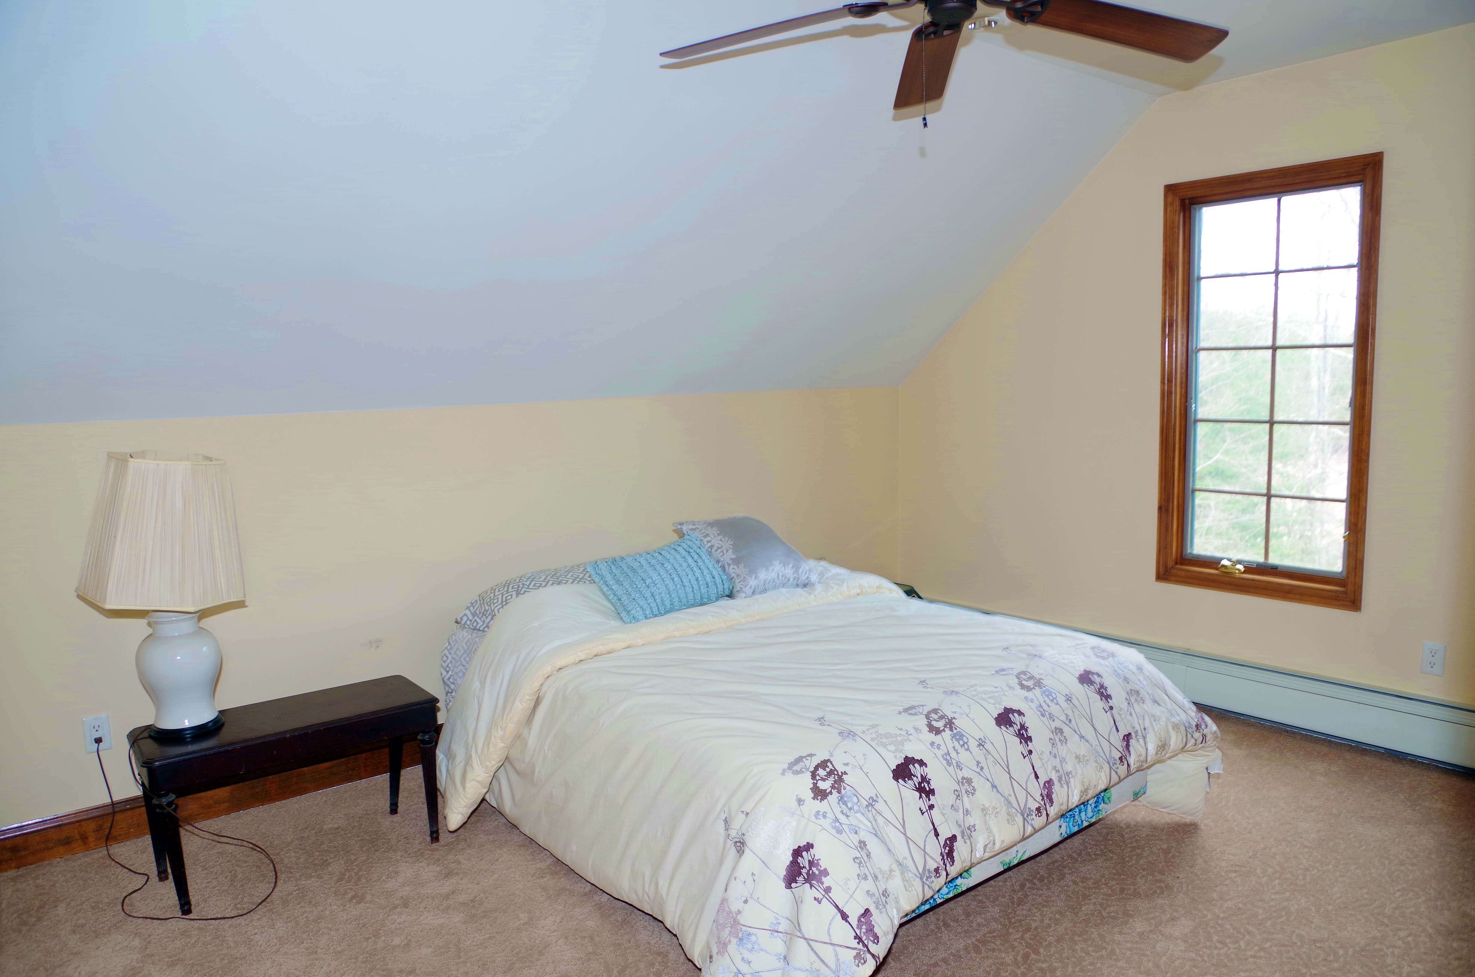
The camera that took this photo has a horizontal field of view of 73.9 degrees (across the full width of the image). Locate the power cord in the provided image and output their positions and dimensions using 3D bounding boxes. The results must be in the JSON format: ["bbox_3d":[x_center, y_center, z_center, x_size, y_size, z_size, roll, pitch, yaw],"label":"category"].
[{"bbox_3d":[-1.663,0.935,2.968,0.410,0.480,0.740,-7,8,-38],"label":"power cord"}]

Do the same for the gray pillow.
[{"bbox_3d":[0.040,0.263,3.997,0.460,0.140,0.440,-5,43,-44],"label":"gray pillow"}]

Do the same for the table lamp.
[{"bbox_3d":[-1.645,0.311,2.853,0.420,0.810,0.385,-4,7,-21],"label":"table lamp"}]

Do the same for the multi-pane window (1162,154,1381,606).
[{"bbox_3d":[2.065,-0.397,3.881,0.080,1.665,0.800,-7,8,-38],"label":"multi-pane window"}]

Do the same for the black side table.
[{"bbox_3d":[-1.364,0.923,3.025,0.800,0.465,0.340,-7,8,-38],"label":"black side table"}]

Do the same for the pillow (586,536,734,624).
[{"bbox_3d":[-0.284,0.335,3.714,0.510,0.120,0.310,-13,53,-40],"label":"pillow"}]

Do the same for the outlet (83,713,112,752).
[{"bbox_3d":[-2.043,0.785,3.136,0.070,0.115,0.010,-7,8,-38],"label":"outlet"}]

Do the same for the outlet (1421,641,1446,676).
[{"bbox_3d":[2.470,0.605,3.484,0.010,0.115,0.070,-7,8,-38],"label":"outlet"}]

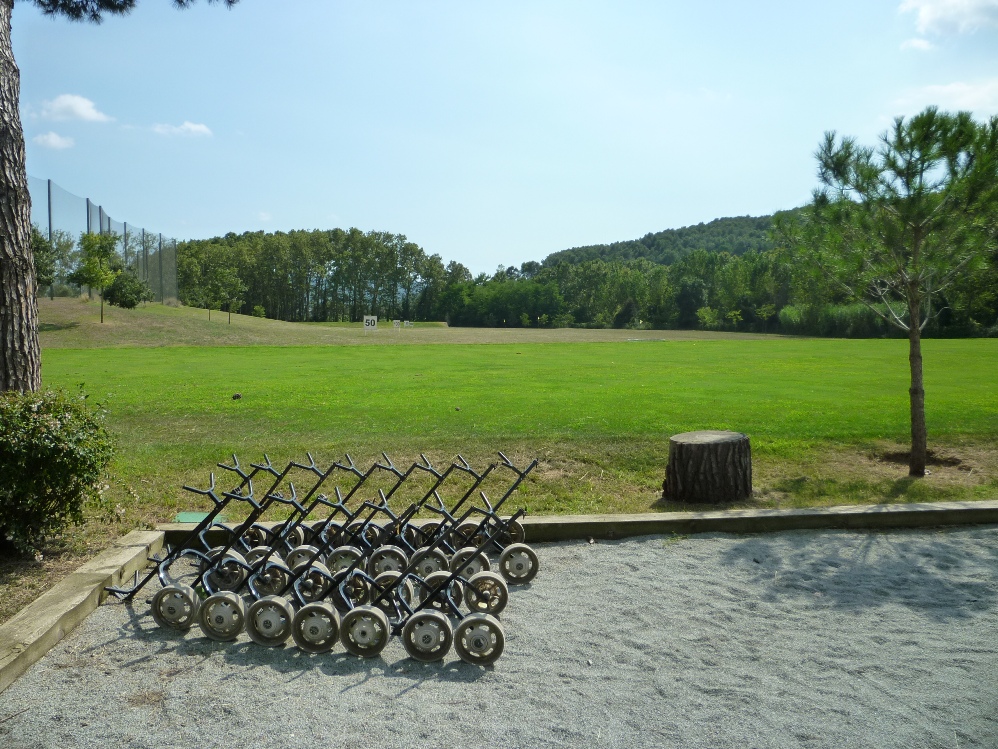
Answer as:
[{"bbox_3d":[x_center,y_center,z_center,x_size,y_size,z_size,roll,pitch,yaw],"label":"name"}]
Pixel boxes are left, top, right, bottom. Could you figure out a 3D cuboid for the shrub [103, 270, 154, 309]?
[{"bbox_3d":[-24.300,-5.600,55.000,3.100,2.500,2.900,0,4,0],"label":"shrub"}]

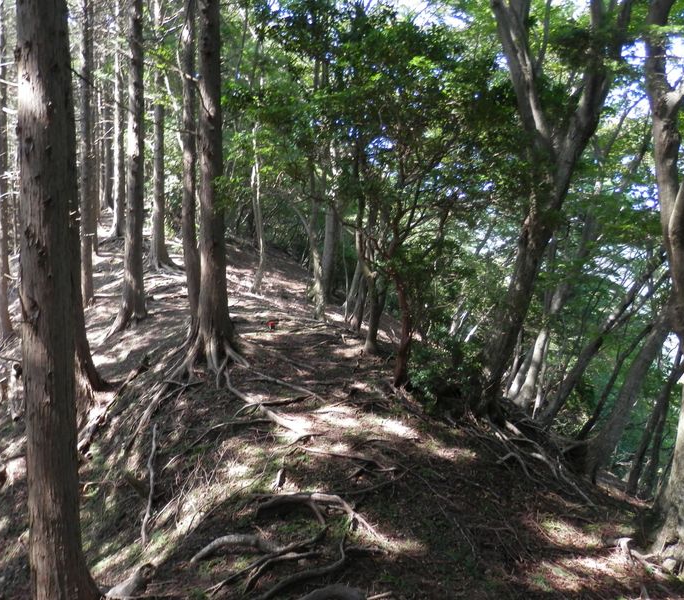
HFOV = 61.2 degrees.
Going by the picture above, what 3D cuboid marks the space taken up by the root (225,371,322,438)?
[{"bbox_3d":[-0.823,0.958,5.550,0.360,0.140,2.150,-2,8,-30],"label":"root"}]

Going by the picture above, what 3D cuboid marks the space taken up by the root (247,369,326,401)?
[{"bbox_3d":[-0.618,0.882,6.091,0.170,0.100,1.420,-2,8,-38],"label":"root"}]

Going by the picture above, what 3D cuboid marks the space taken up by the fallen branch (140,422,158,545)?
[{"bbox_3d":[-1.335,1.188,4.050,0.100,0.090,1.990,0,7,-16],"label":"fallen branch"}]

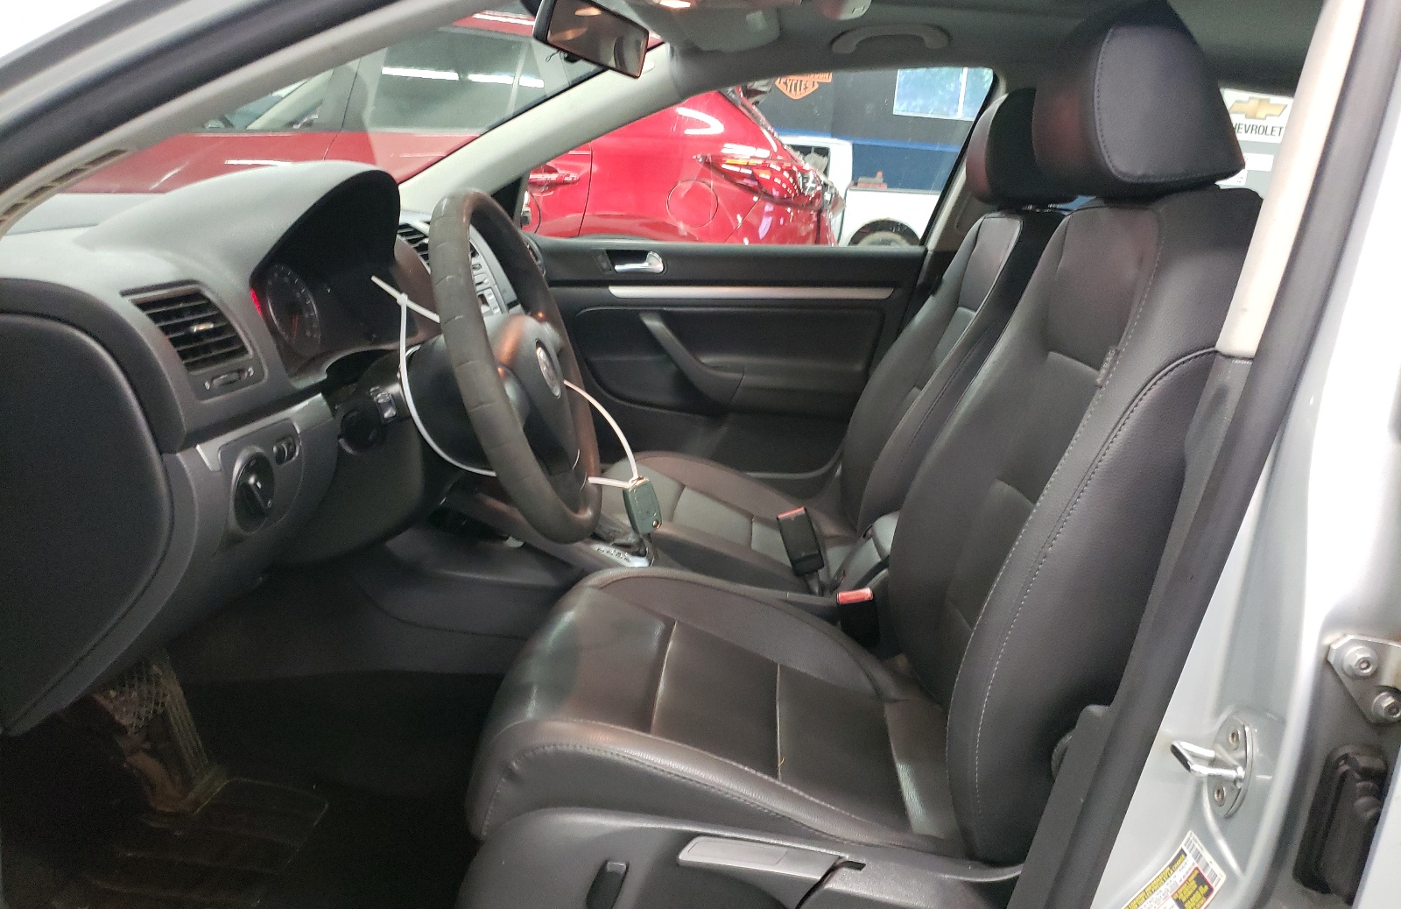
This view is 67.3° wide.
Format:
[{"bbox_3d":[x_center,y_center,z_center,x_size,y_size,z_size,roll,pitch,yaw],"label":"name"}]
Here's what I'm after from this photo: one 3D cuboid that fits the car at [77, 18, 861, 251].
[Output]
[{"bbox_3d":[-1.695,-1.154,4.938,4.500,1.660,1.860,5,13,3],"label":"car"}]

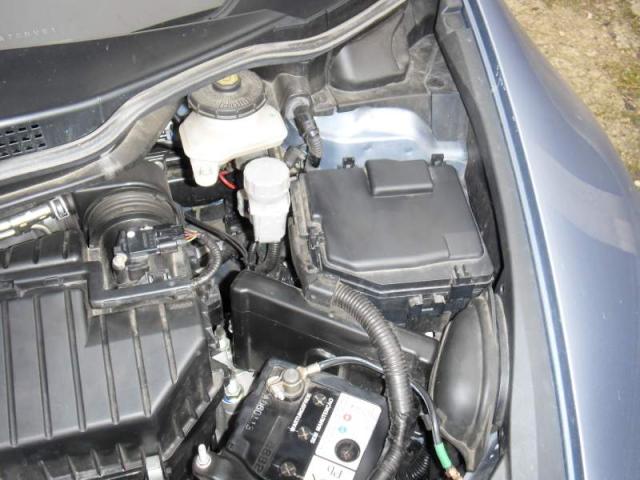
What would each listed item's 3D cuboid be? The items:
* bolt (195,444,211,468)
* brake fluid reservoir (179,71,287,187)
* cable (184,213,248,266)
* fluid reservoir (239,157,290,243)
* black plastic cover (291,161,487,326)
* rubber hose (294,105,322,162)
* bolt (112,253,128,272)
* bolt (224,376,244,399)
[{"bbox_3d":[-0.110,0.203,0.660,0.012,0.023,0.012,-3,47,-4],"label":"bolt"},{"bbox_3d":[-0.102,-0.133,0.840,0.117,0.098,0.100,-3,47,-4],"label":"brake fluid reservoir"},{"bbox_3d":[-0.126,-0.001,0.860,0.073,0.035,0.046,-3,47,-4],"label":"cable"},{"bbox_3d":[-0.062,-0.045,0.800,0.054,0.087,0.053,-3,47,-4],"label":"fluid reservoir"},{"bbox_3d":[0.073,-0.001,0.845,0.211,0.092,0.170,-3,47,-4],"label":"black plastic cover"},{"bbox_3d":[-0.015,-0.133,0.880,0.032,0.072,0.022,-3,47,-4],"label":"rubber hose"},{"bbox_3d":[-0.213,0.024,0.750,0.013,0.016,0.013,-3,47,-4],"label":"bolt"},{"bbox_3d":[-0.095,0.164,0.780,0.021,0.019,0.019,-3,47,-4],"label":"bolt"}]

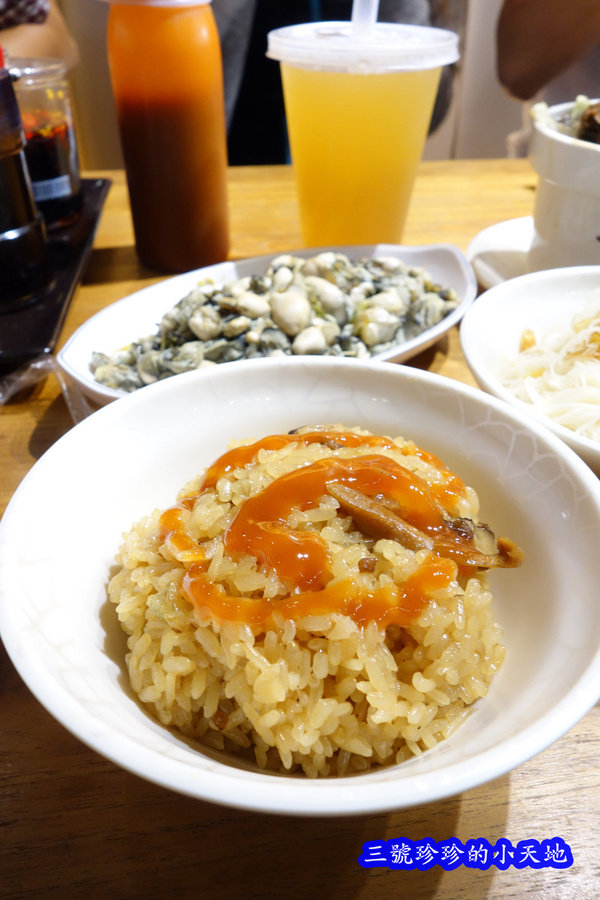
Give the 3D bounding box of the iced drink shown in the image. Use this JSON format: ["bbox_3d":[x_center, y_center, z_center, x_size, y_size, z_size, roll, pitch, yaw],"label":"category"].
[{"bbox_3d":[0.032,-0.158,0.391,0.097,0.128,0.097,0,38,0],"label":"iced drink"}]

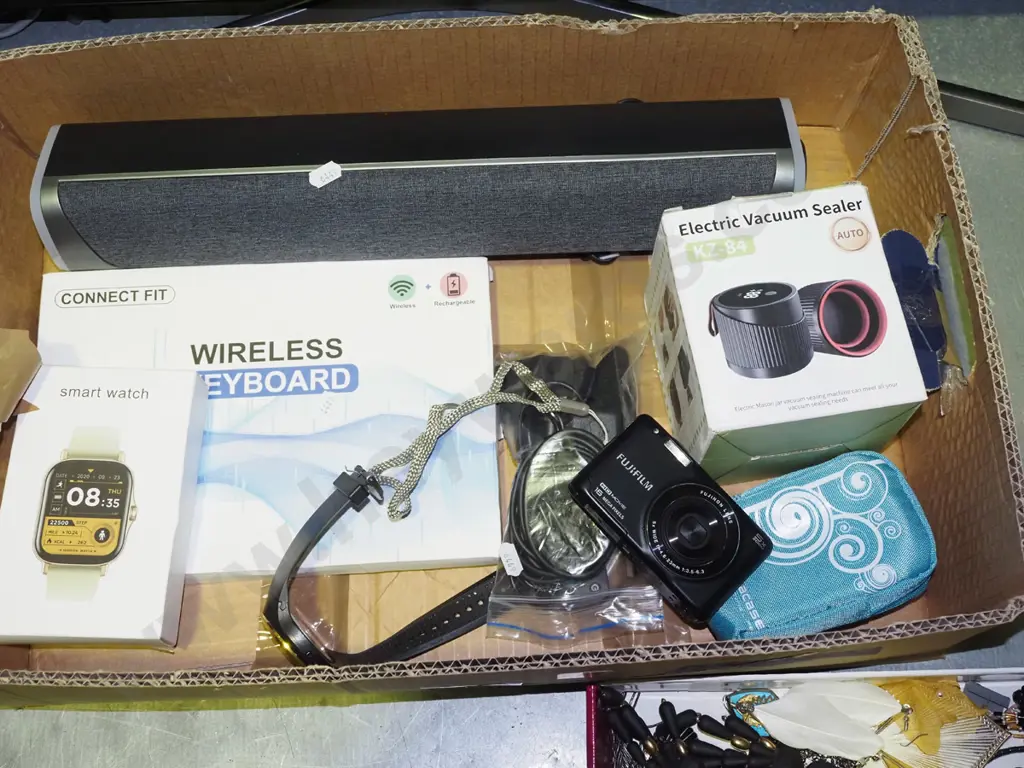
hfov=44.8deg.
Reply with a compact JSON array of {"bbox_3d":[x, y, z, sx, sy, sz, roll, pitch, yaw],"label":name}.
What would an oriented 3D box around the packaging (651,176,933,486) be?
[{"bbox_3d":[0.143,-0.024,0.677,0.109,0.097,0.122,-8,69,-3],"label":"packaging"}]

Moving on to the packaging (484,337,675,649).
[{"bbox_3d":[0.035,0.056,0.681,0.095,0.033,0.168,0,69,0],"label":"packaging"}]

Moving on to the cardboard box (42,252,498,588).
[{"bbox_3d":[-0.139,0.019,0.700,0.257,0.024,0.179,-2,69,-1],"label":"cardboard box"}]

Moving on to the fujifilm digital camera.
[{"bbox_3d":[0.083,0.070,0.658,0.056,0.024,0.100,-39,80,-22],"label":"fujifilm digital camera"}]

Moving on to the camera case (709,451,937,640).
[{"bbox_3d":[0.163,0.090,0.684,0.120,0.037,0.077,-16,70,-8],"label":"camera case"}]

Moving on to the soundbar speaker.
[{"bbox_3d":[-0.054,-0.124,0.737,0.434,0.060,0.081,-2,62,-1],"label":"soundbar speaker"}]

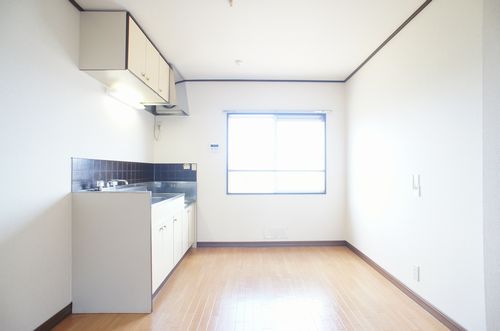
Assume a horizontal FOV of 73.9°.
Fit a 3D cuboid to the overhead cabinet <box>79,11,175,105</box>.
[{"bbox_3d":[-1.124,-0.956,3.264,0.363,0.449,1.350,0,-1,0],"label":"overhead cabinet"}]

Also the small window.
[{"bbox_3d":[0.377,-0.159,4.592,1.370,1.115,0.080,0,-1,0],"label":"small window"}]

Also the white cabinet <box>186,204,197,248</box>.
[{"bbox_3d":[-1.009,0.799,4.102,0.587,0.635,0.840,0,-1,0],"label":"white cabinet"}]

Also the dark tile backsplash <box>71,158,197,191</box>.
[{"bbox_3d":[-1.013,0.087,3.503,0.582,0.247,2.080,0,-1,0],"label":"dark tile backsplash"}]

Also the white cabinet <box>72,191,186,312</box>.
[{"bbox_3d":[-1.012,0.651,3.066,0.587,0.900,1.236,0,-1,0],"label":"white cabinet"}]

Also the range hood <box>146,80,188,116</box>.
[{"bbox_3d":[-1.068,-0.919,4.218,0.467,0.475,0.660,0,-1,0],"label":"range hood"}]

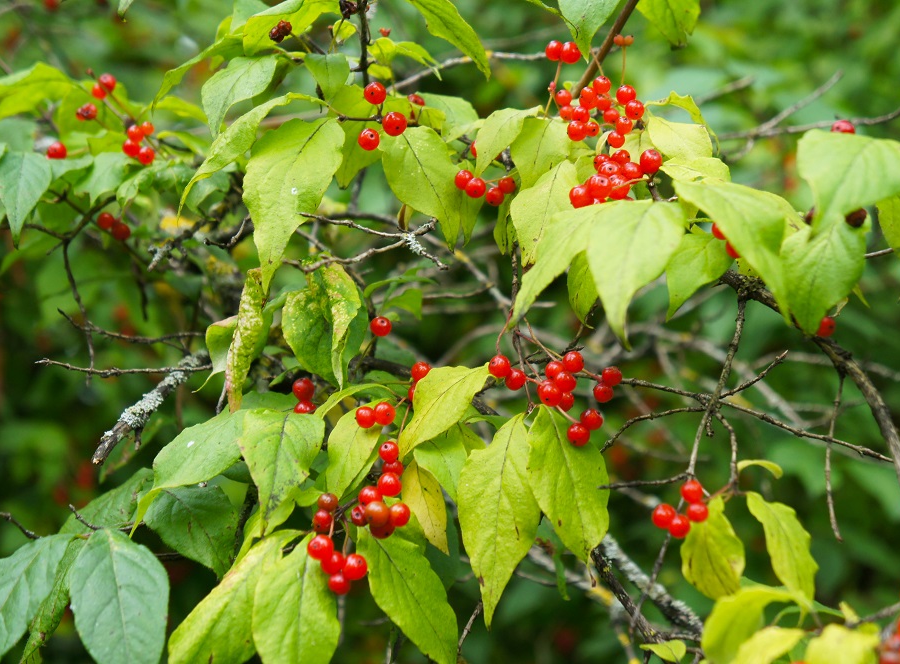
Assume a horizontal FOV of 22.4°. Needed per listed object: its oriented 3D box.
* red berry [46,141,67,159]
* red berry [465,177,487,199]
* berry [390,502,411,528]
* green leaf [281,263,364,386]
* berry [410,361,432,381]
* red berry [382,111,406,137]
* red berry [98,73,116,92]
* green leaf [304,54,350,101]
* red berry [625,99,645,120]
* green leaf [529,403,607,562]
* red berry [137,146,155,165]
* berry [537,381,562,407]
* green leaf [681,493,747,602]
[{"bbox_3d":[-0.155,-0.072,0.900,0.008,0.008,0.008,0,10,0],"label":"red berry"},{"bbox_3d":[0.009,-0.053,0.830,0.008,0.008,0.008,0,10,0],"label":"red berry"},{"bbox_3d":[-0.018,0.066,0.820,0.008,0.008,0.008,0,8,0],"label":"berry"},{"bbox_3d":[-0.048,-0.003,0.850,0.029,0.048,0.014,-12,-12,0],"label":"green leaf"},{"bbox_3d":[-0.011,0.015,0.850,0.008,0.008,0.008,0,8,0],"label":"berry"},{"bbox_3d":[-0.020,-0.074,0.810,0.009,0.009,0.009,0,10,0],"label":"red berry"},{"bbox_3d":[-0.153,-0.112,1.020,0.008,0.008,0.008,0,8,0],"label":"red berry"},{"bbox_3d":[-0.047,-0.098,0.870,0.017,0.007,0.023,-1,50,0],"label":"green leaf"},{"bbox_3d":[0.070,-0.084,0.860,0.007,0.008,0.007,0,10,0],"label":"red berry"},{"bbox_3d":[0.041,0.053,0.801,0.026,0.059,0.010,-16,-22,-5],"label":"green leaf"},{"bbox_3d":[-0.124,-0.072,0.930,0.008,0.008,0.008,0,7,0],"label":"red berry"},{"bbox_3d":[0.033,0.020,0.755,0.009,0.009,0.009,0,8,0],"label":"berry"},{"bbox_3d":[0.094,0.077,0.812,0.021,0.038,0.009,-5,-23,-6],"label":"green leaf"}]

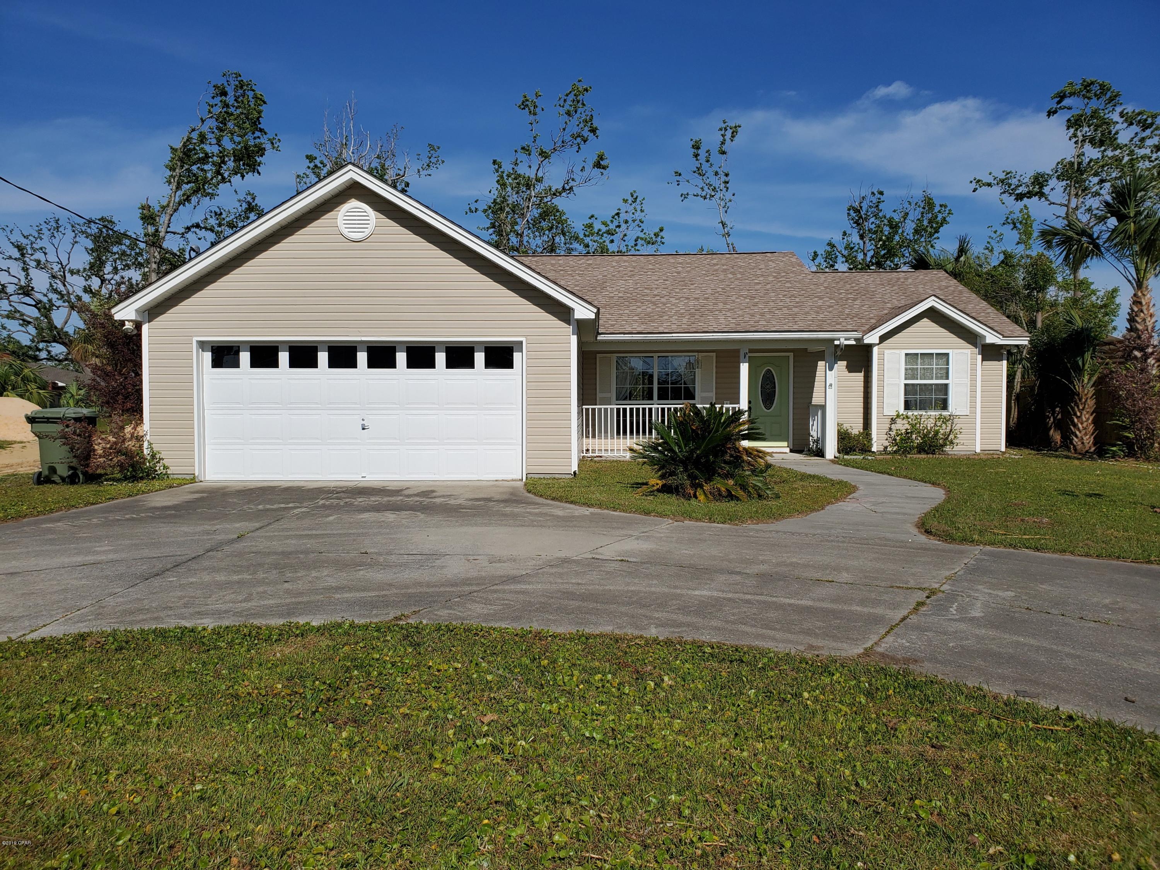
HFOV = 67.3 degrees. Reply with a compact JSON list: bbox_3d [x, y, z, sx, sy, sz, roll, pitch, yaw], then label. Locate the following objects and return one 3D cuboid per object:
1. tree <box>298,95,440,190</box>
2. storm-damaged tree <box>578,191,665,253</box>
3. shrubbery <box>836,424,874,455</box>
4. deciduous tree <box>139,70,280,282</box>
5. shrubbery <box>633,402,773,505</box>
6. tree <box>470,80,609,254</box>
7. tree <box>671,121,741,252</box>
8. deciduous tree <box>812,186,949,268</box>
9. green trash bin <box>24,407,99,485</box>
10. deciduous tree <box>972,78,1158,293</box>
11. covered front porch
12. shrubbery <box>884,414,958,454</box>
[{"bbox_3d":[-7.448,-6.008,30.794,5.400,11.871,5.000,0,2,0],"label":"tree"},{"bbox_3d":[1.522,-4.498,31.852,3.400,8.774,3.300,0,2,0],"label":"storm-damaged tree"},{"bbox_3d":[5.920,0.108,18.794,0.880,0.680,0.650,0,2,0],"label":"shrubbery"},{"bbox_3d":[-12.223,-5.980,28.794,5.000,11.967,4.800,0,2,0],"label":"deciduous tree"},{"bbox_3d":[1.593,0.181,11.315,1.870,1.230,1.800,0,2,0],"label":"shrubbery"},{"bbox_3d":[-1.468,-6.494,31.776,5.300,12.769,5.000,0,2,0],"label":"tree"},{"bbox_3d":[5.750,-7.321,39.739,3.200,14.050,3.200,0,2,0],"label":"tree"},{"bbox_3d":[13.200,-5.517,37.810,6.000,10.600,6.000,0,2,0],"label":"deciduous tree"},{"bbox_3d":[-7.870,0.149,13.267,0.680,1.160,0.800,0,2,0],"label":"green trash bin"},{"bbox_3d":[16.261,-5.849,28.799,6.800,11.704,6.000,0,2,0],"label":"deciduous tree"},{"bbox_3d":[2.865,-0.703,18.547,5.770,2.380,1.720,0,2,0],"label":"covered front porch"},{"bbox_3d":[7.137,-0.047,18.200,1.600,0.920,0.950,0,2,0],"label":"shrubbery"}]

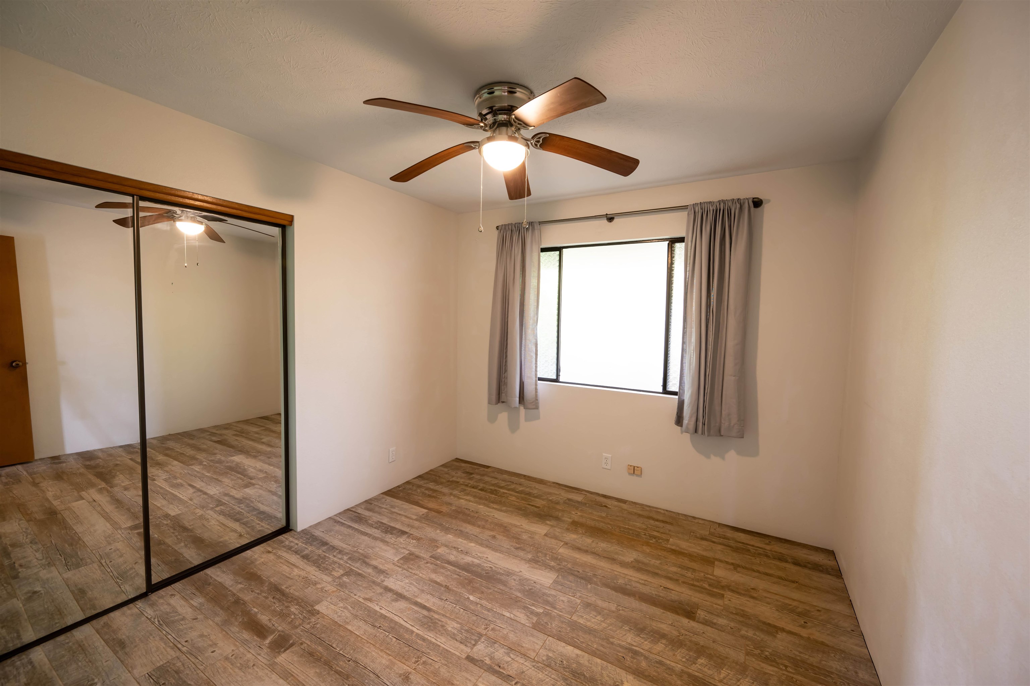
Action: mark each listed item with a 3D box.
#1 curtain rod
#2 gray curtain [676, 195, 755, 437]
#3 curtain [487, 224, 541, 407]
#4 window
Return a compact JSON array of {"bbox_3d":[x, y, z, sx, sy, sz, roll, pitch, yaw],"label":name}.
[{"bbox_3d":[0.736,-0.972,3.140,2.055,0.050,0.105,3,4,30],"label":"curtain rod"},{"bbox_3d":[1.375,-0.159,2.769,0.435,1.595,0.100,3,4,30],"label":"gray curtain"},{"bbox_3d":[-0.004,-0.237,3.582,0.500,1.615,0.100,3,4,30],"label":"curtain"},{"bbox_3d":[0.779,-0.217,3.276,1.740,1.180,0.090,3,4,30],"label":"window"}]

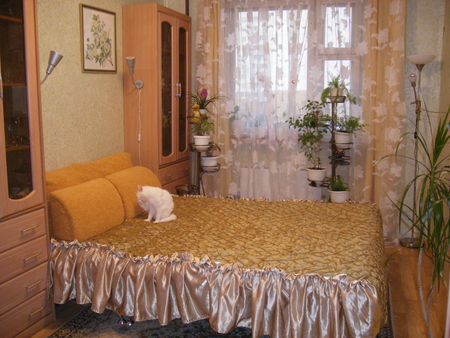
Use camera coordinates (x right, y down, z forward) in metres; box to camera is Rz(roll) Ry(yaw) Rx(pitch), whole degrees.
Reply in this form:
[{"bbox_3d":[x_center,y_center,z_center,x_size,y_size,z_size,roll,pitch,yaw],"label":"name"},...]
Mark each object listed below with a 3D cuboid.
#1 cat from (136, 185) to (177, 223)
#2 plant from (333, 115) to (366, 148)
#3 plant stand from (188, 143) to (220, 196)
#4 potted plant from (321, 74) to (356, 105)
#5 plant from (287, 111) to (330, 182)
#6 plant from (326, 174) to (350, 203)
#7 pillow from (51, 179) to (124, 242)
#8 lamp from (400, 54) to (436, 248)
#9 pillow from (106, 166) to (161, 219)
[{"bbox_3d":[-0.505,0.244,3.346,0.284,0.263,0.185,0,9,-3],"label":"cat"},{"bbox_3d":[1.130,-0.330,4.114,0.298,0.312,0.284,4,10,18],"label":"plant"},{"bbox_3d":[-0.214,0.185,4.692,0.312,0.923,0.312,4,10,18],"label":"plant stand"},{"bbox_3d":[1.030,-0.714,4.115,0.312,0.263,0.284,4,10,18],"label":"potted plant"},{"bbox_3d":[0.779,-0.238,4.246,0.398,0.753,0.369,4,10,18],"label":"plant"},{"bbox_3d":[1.046,0.187,4.195,0.213,0.270,0.213,4,10,18],"label":"plant"},{"bbox_3d":[-0.906,0.261,3.088,0.248,0.305,0.540,4,10,18],"label":"pillow"},{"bbox_3d":[1.821,-0.158,4.325,0.284,1.782,0.284,4,10,18],"label":"lamp"},{"bbox_3d":[-0.721,0.175,3.610,0.256,0.305,0.582,4,10,18],"label":"pillow"}]

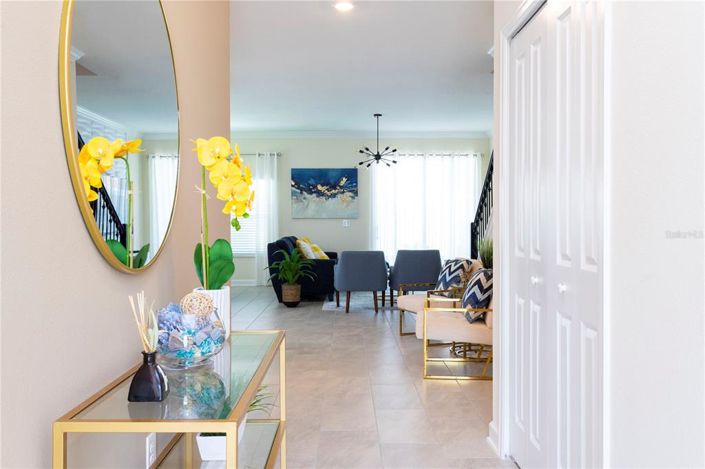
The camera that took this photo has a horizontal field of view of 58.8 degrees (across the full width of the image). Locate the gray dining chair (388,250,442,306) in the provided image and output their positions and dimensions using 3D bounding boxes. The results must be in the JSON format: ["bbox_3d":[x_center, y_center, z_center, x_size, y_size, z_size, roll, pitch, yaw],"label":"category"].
[{"bbox_3d":[0.845,0.590,8.200,0.710,0.800,0.680,0,1,-1],"label":"gray dining chair"}]

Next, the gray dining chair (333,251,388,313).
[{"bbox_3d":[0.119,0.596,8.270,0.710,0.790,0.720,0,1,-1],"label":"gray dining chair"}]

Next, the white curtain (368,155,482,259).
[{"bbox_3d":[1.310,-0.380,11.280,1.990,2.200,0.120,0,1,0],"label":"white curtain"}]

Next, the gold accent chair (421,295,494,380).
[{"bbox_3d":[0.852,0.661,4.870,0.720,0.790,0.640,0,1,8],"label":"gold accent chair"}]

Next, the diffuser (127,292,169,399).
[{"bbox_3d":[-0.452,0.243,1.375,0.082,0.235,0.080,0,1,-1],"label":"diffuser"}]

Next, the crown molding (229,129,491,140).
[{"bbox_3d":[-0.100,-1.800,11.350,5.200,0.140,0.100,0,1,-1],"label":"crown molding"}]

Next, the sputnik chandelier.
[{"bbox_3d":[0.393,-1.440,9.650,0.610,0.810,0.600,0,1,-1],"label":"sputnik chandelier"}]

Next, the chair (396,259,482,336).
[{"bbox_3d":[0.885,0.637,6.160,0.720,0.790,0.640,0,1,-17],"label":"chair"}]

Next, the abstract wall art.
[{"bbox_3d":[-0.502,-0.733,11.300,1.210,0.915,0.040,0,1,0],"label":"abstract wall art"}]

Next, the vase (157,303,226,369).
[{"bbox_3d":[-0.458,0.284,1.760,0.205,0.175,0.205,0,1,0],"label":"vase"}]

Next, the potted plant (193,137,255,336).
[{"bbox_3d":[-0.436,0.008,2.110,0.210,0.675,0.180,0,1,-1],"label":"potted plant"}]

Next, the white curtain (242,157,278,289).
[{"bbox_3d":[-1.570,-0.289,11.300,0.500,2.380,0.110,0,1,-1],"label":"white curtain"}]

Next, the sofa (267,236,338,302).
[{"bbox_3d":[-0.740,0.507,10.000,0.950,0.900,2.000,0,1,-1],"label":"sofa"}]

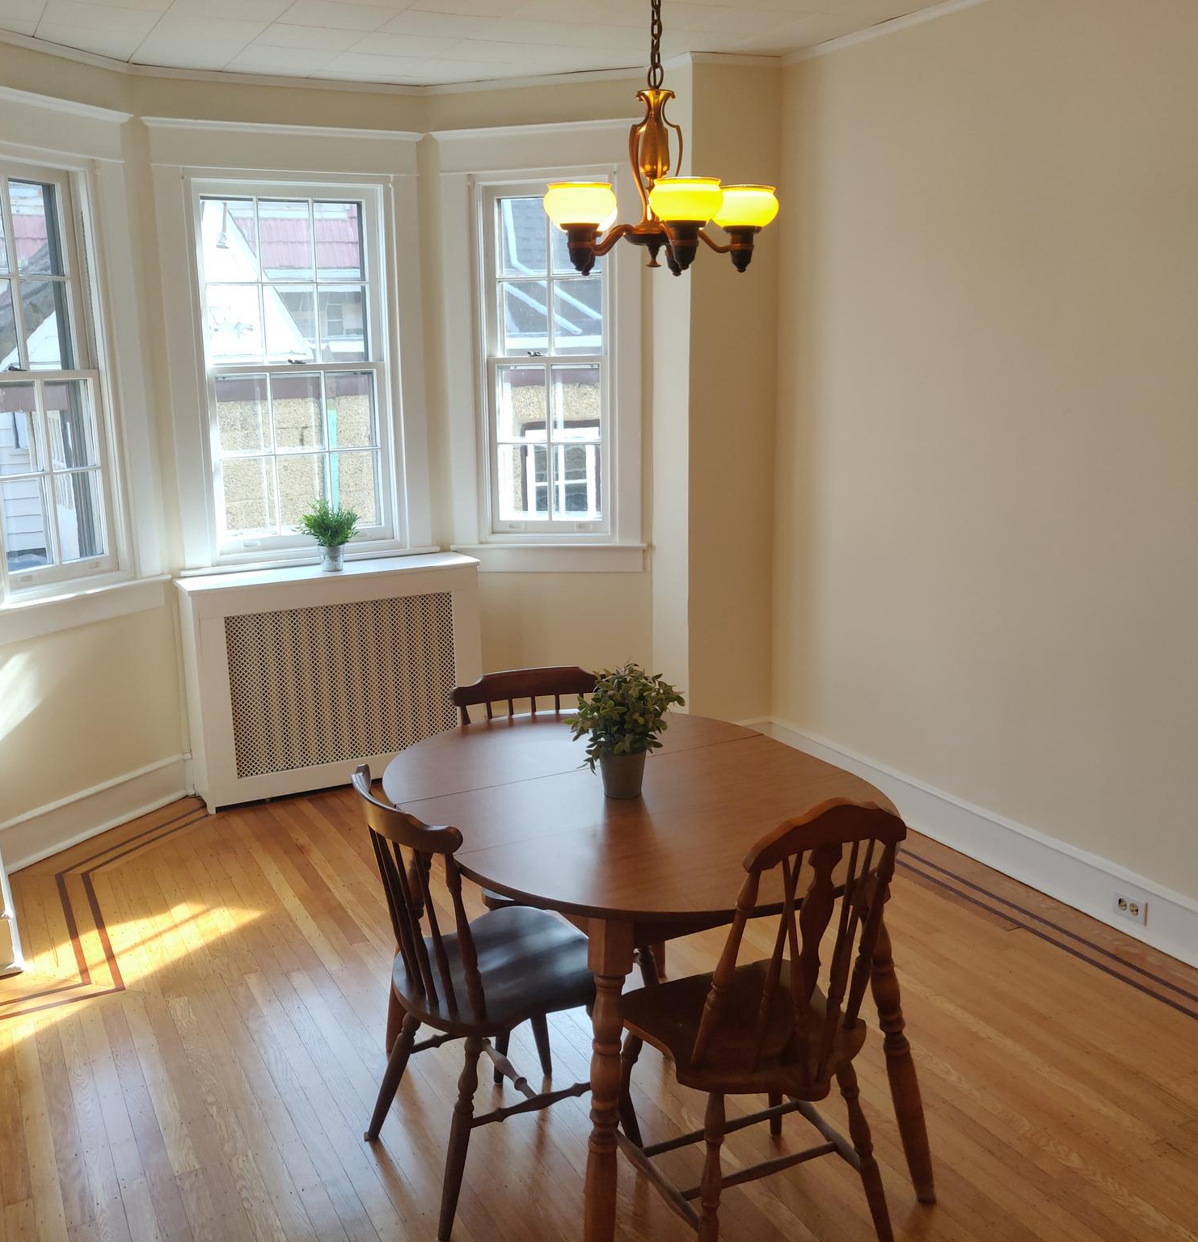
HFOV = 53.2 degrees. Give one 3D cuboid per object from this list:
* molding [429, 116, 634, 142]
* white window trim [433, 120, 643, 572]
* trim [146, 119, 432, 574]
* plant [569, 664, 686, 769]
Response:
[{"bbox_3d":[-0.225,-1.794,4.364,0.830,0.045,0.060,3,13,15],"label":"molding"},{"bbox_3d":[-0.213,-1.009,4.576,0.830,1.670,0.120,3,13,15],"label":"white window trim"},{"bbox_3d":[-1.104,-1.003,4.483,1.020,1.600,0.120,-7,14,-26],"label":"trim"},{"bbox_3d":[0.056,0.190,2.378,0.230,0.210,0.220,-1,13,0],"label":"plant"}]

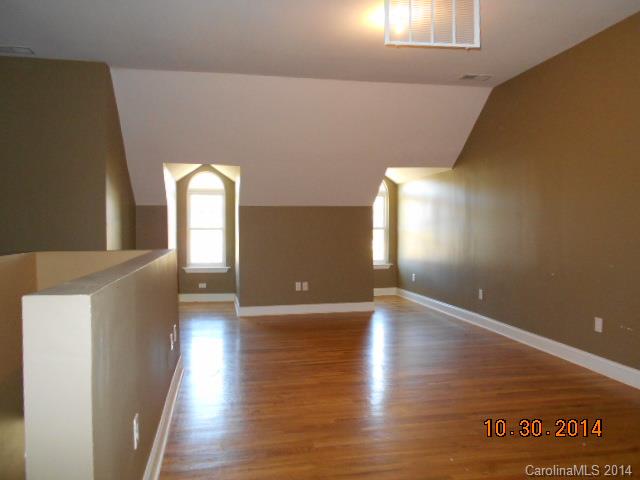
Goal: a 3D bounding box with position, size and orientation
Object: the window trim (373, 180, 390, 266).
[{"bbox_3d":[0.870,-0.344,8.190,0.630,1.540,0.080,-1,2,-12],"label":"window trim"}]

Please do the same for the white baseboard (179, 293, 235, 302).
[{"bbox_3d":[-1.798,0.929,7.672,0.900,0.132,0.018,-1,2,-12],"label":"white baseboard"}]

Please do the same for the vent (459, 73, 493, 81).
[{"bbox_3d":[1.619,-1.681,4.973,0.300,0.020,0.170,-1,2,-12],"label":"vent"}]

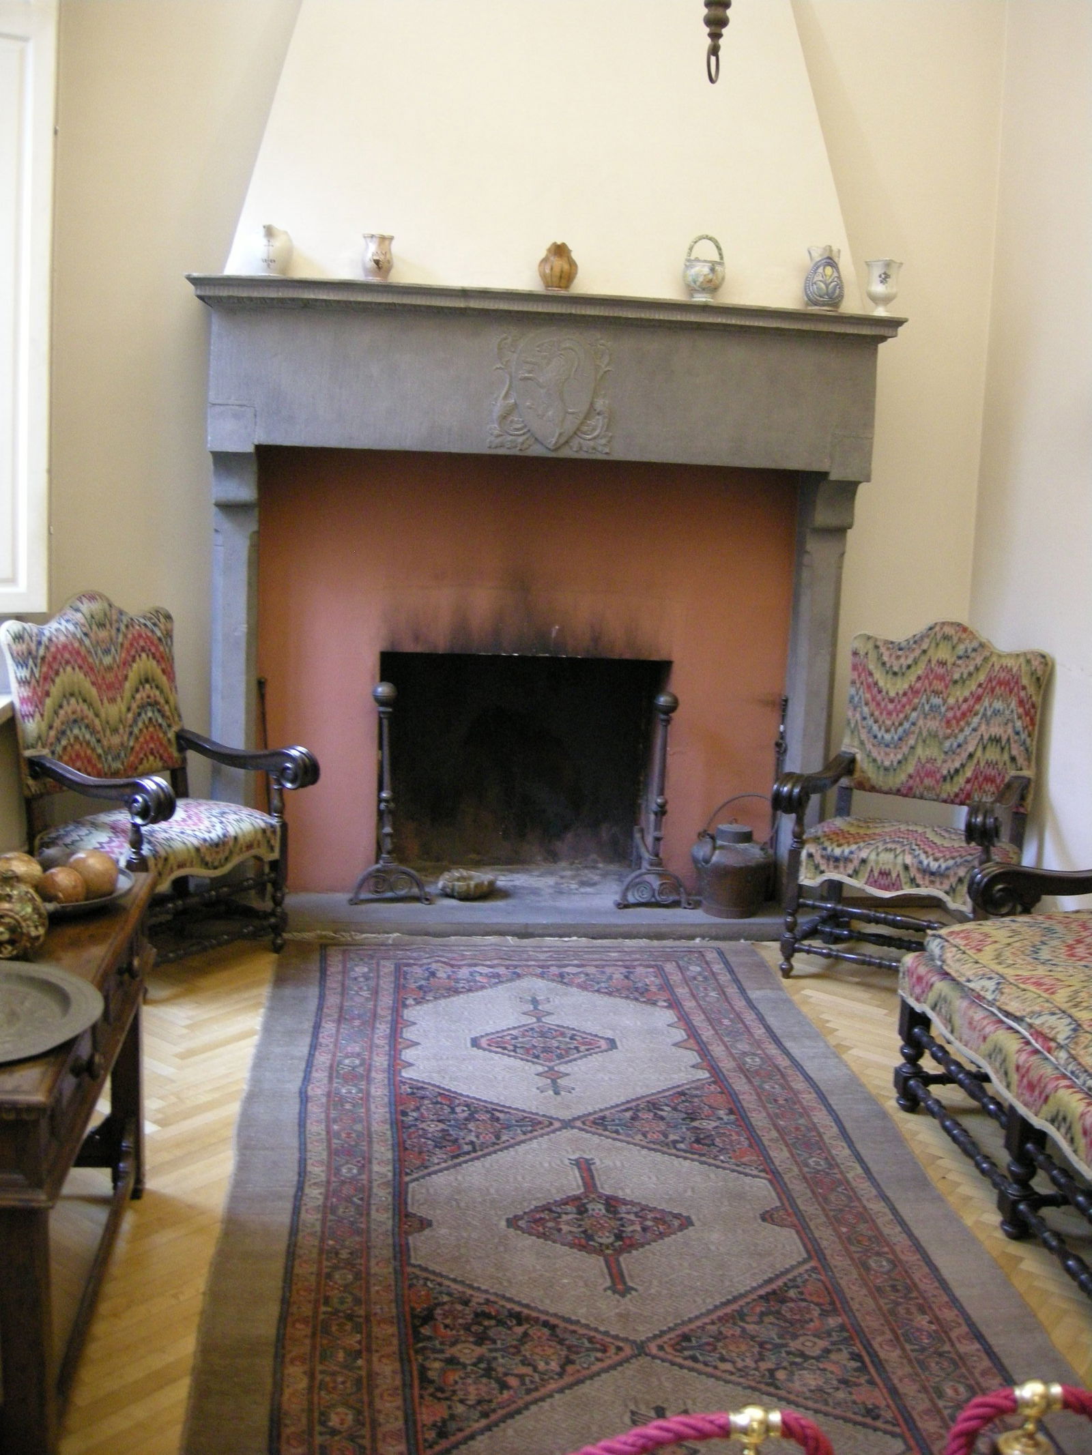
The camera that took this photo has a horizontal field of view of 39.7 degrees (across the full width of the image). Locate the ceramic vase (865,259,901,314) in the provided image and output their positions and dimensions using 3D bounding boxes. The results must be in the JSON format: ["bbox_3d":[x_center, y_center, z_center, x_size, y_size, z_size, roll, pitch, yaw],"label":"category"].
[{"bbox_3d":[1.110,-1.446,4.975,0.123,0.191,0.123,1,10,-7],"label":"ceramic vase"}]

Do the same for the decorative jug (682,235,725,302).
[{"bbox_3d":[0.511,-1.482,4.891,0.136,0.220,0.129,1,10,-7],"label":"decorative jug"}]

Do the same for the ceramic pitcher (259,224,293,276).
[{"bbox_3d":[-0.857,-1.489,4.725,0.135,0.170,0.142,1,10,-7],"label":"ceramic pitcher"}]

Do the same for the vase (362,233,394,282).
[{"bbox_3d":[-0.528,-1.479,4.764,0.100,0.152,0.100,1,10,-7],"label":"vase"}]

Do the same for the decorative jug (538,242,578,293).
[{"bbox_3d":[0.038,-1.470,4.834,0.131,0.158,0.131,1,10,-7],"label":"decorative jug"}]

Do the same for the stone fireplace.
[{"bbox_3d":[-0.043,-0.369,5.222,2.290,2.114,0.560,1,10,-7],"label":"stone fireplace"}]

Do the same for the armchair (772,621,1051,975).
[{"bbox_3d":[1.178,0.258,4.944,0.680,1.175,0.660,8,11,29],"label":"armchair"}]

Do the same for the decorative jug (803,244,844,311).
[{"bbox_3d":[0.908,-1.468,4.944,0.134,0.217,0.140,1,10,-7],"label":"decorative jug"}]

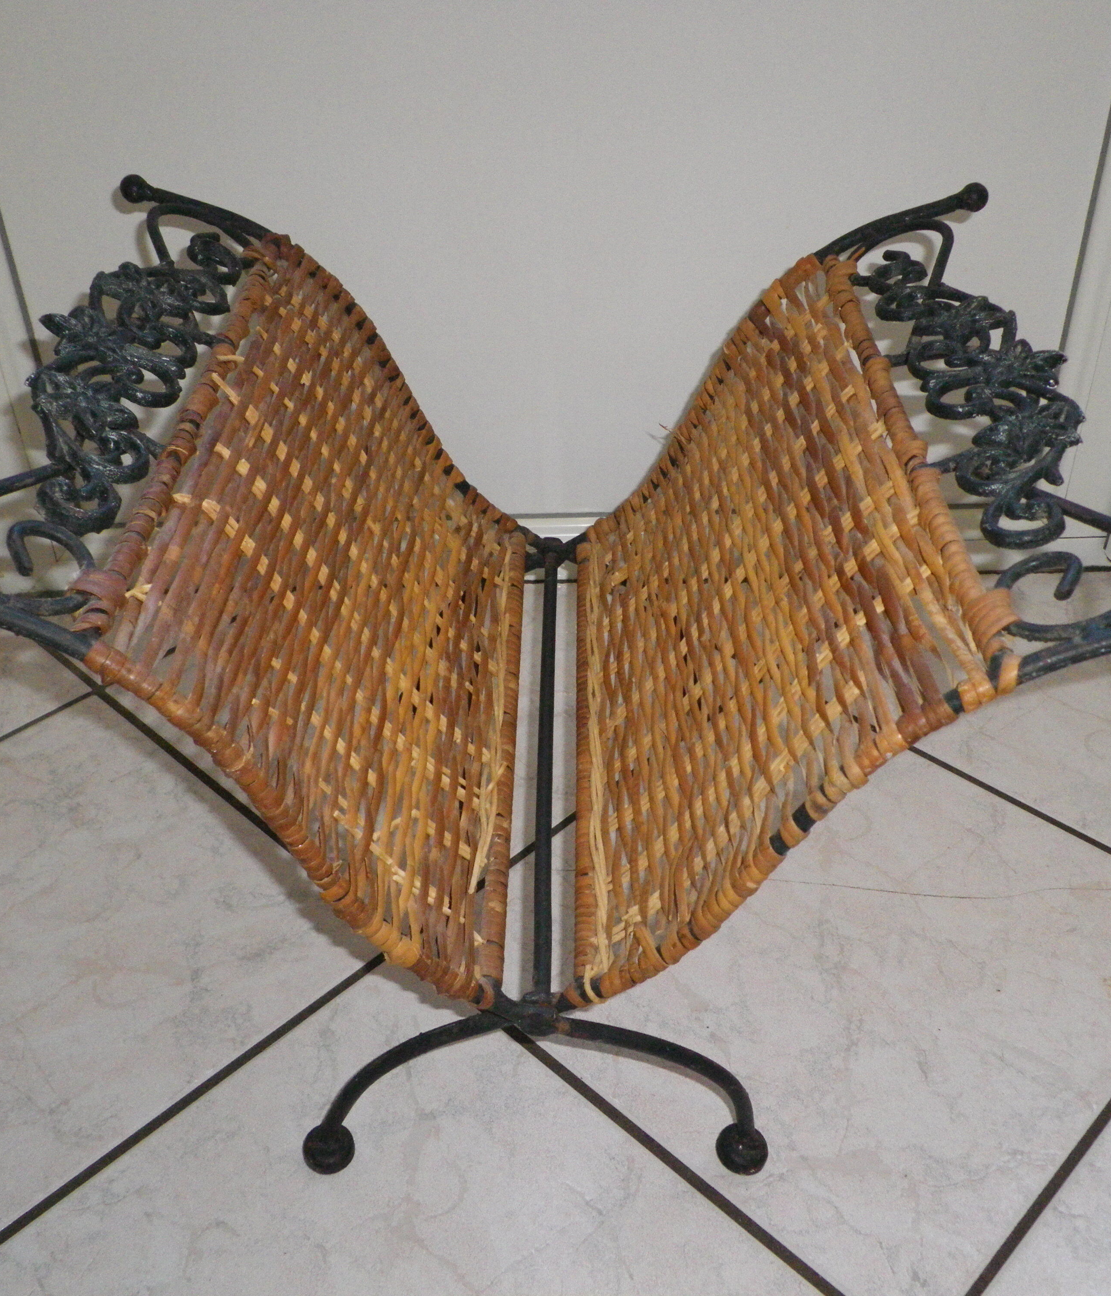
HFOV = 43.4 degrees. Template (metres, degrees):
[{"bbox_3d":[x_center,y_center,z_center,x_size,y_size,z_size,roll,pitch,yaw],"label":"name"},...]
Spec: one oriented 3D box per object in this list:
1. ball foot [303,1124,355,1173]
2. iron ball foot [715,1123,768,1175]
[{"bbox_3d":[-0.107,0.237,0.663,0.025,0.025,0.025,-1,36,1],"label":"ball foot"},{"bbox_3d":[0.088,0.236,0.658,0.025,0.025,0.025,-1,36,1],"label":"iron ball foot"}]

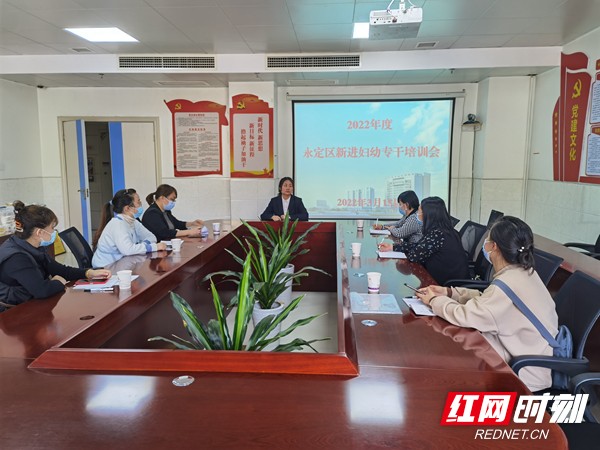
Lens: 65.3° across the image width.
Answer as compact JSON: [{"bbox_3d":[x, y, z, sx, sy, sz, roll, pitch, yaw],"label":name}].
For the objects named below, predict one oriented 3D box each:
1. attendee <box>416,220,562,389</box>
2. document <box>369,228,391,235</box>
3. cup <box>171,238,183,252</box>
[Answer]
[{"bbox_3d":[0.794,0.543,2.017,0.680,1.180,0.480,5,9,33],"label":"attendee"},{"bbox_3d":[0.754,0.071,4.404,0.185,0.015,0.240,1,8,4],"label":"document"},{"bbox_3d":[-0.910,0.151,3.458,0.077,0.085,0.077,0,7,0],"label":"cup"}]

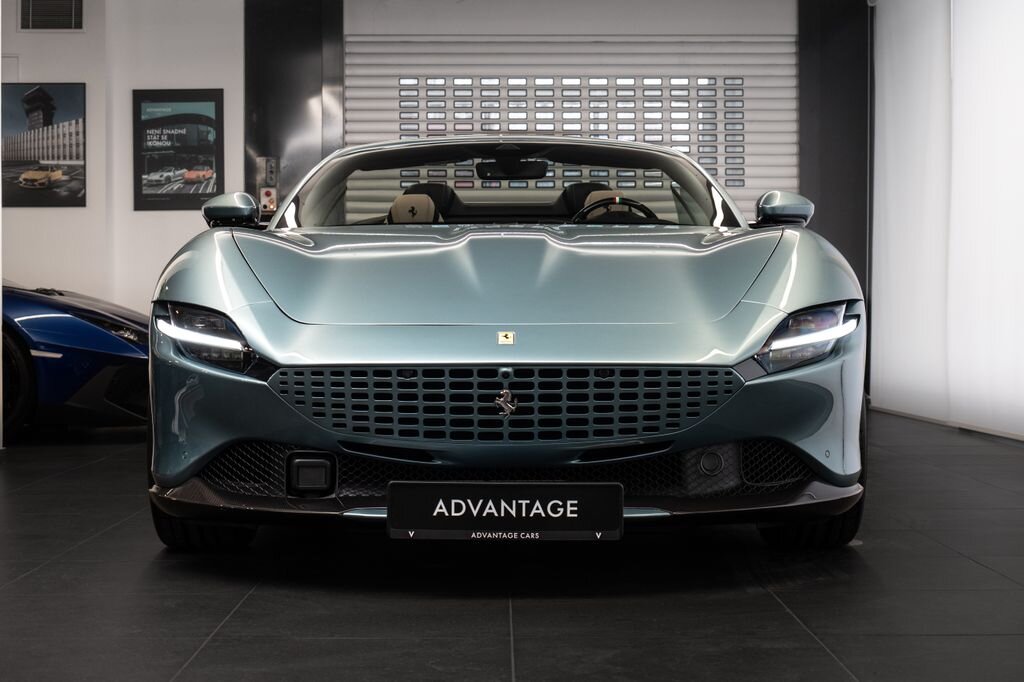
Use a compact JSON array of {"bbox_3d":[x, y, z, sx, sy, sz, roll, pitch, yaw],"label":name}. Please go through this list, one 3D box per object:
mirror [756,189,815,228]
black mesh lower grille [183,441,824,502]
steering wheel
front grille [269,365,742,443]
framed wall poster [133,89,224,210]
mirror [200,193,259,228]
[{"bbox_3d":[0.915,-0.445,5.730,0.200,0.123,0.155,0,1,0],"label":"mirror"},{"bbox_3d":[-0.013,0.301,4.000,1.460,0.145,0.250,0,1,0],"label":"black mesh lower grille"},{"bbox_3d":[0.379,-0.355,6.150,0.365,0.355,0.110,0,24,0],"label":"steering wheel"},{"bbox_3d":[-0.012,0.142,3.860,1.085,0.172,0.190,0,1,0],"label":"front grille"},{"bbox_3d":[-2.246,-1.286,11.500,0.613,0.812,0.030,0,1,-1],"label":"framed wall poster"},{"bbox_3d":[-0.944,-0.438,5.730,0.200,0.123,0.155,0,1,0],"label":"mirror"}]

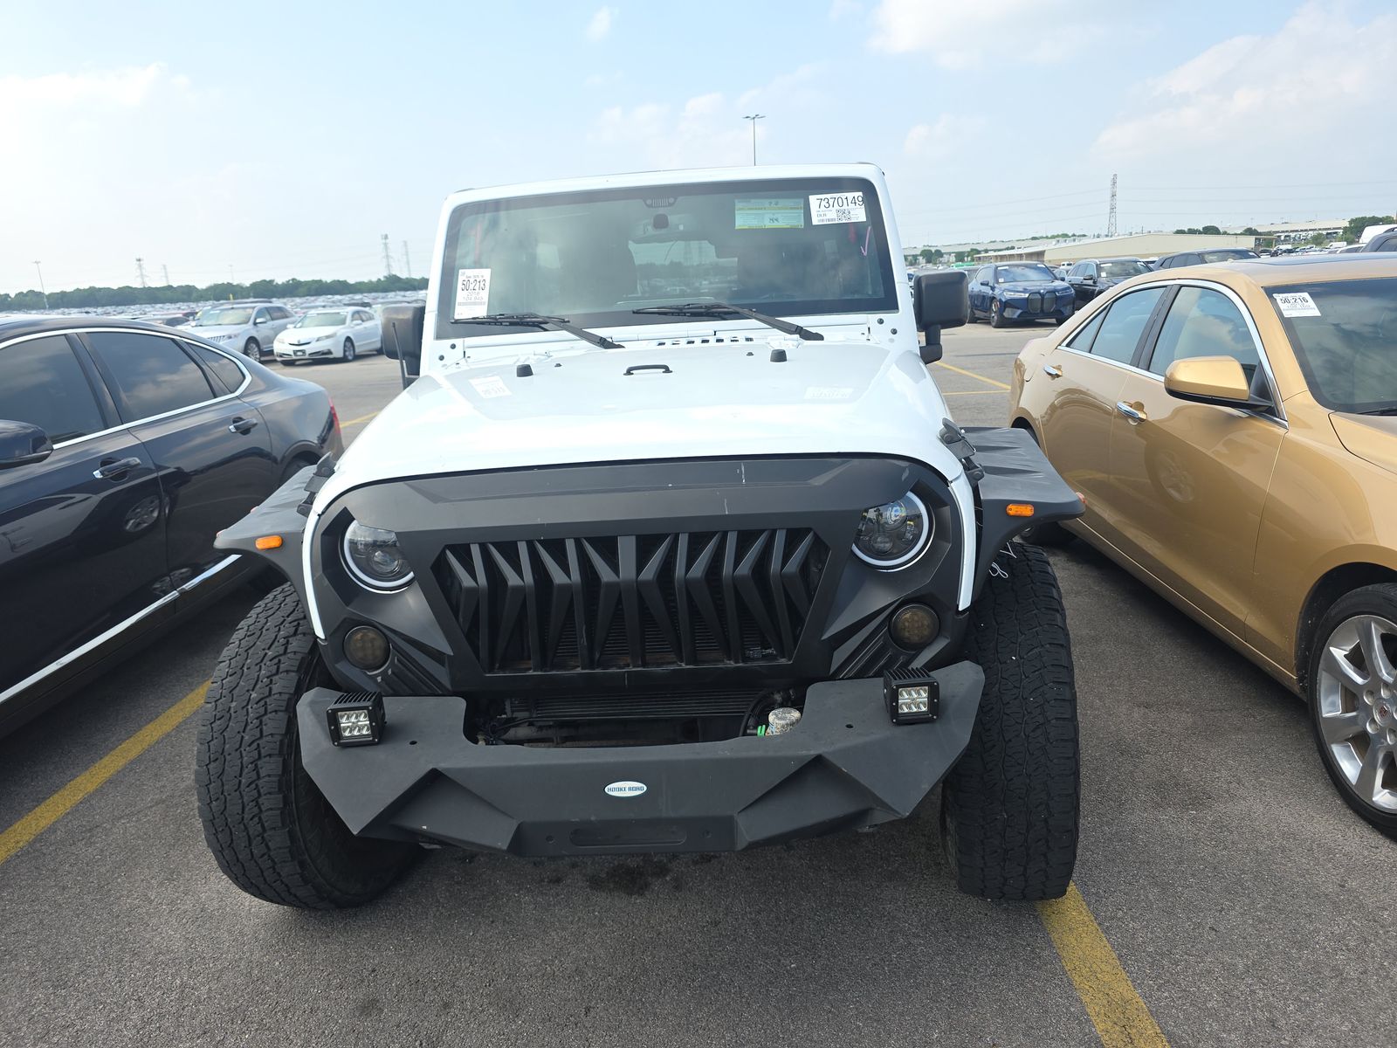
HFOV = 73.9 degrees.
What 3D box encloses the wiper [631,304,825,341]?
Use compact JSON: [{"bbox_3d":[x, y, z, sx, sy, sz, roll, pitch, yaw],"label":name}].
[{"bbox_3d":[0.089,-0.619,2.855,0.590,0.105,0.080,-2,-10,2],"label":"wiper"}]

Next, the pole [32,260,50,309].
[{"bbox_3d":[-147.127,-52.534,208.236,1.700,12.000,0.500,-12,18,-32],"label":"pole"}]

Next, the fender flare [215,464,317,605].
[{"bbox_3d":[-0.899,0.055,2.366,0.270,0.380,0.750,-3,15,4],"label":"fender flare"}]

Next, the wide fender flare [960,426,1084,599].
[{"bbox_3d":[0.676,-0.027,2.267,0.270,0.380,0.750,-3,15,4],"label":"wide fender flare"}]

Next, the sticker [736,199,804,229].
[{"bbox_3d":[0.230,-1.005,3.010,0.220,0.130,0.004,-2,-19,2],"label":"sticker"}]

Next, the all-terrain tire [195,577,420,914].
[{"bbox_3d":[-0.867,0.507,2.325,0.260,0.825,0.825,1,15,14],"label":"all-terrain tire"}]

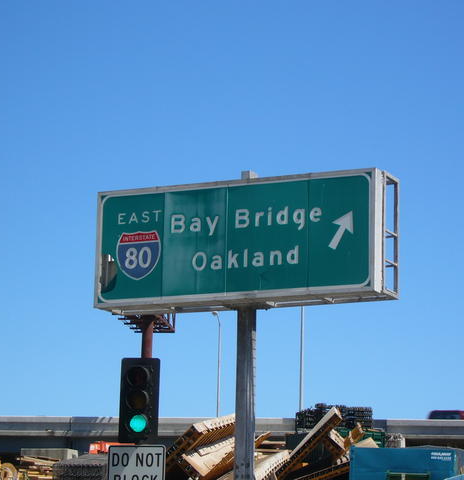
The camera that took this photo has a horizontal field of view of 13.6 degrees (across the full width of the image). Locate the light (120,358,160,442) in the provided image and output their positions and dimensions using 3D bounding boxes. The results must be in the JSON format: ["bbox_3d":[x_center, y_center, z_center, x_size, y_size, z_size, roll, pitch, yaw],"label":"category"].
[{"bbox_3d":[-0.982,1.703,20.600,0.405,0.890,0.340,0,-13,6],"label":"light"}]

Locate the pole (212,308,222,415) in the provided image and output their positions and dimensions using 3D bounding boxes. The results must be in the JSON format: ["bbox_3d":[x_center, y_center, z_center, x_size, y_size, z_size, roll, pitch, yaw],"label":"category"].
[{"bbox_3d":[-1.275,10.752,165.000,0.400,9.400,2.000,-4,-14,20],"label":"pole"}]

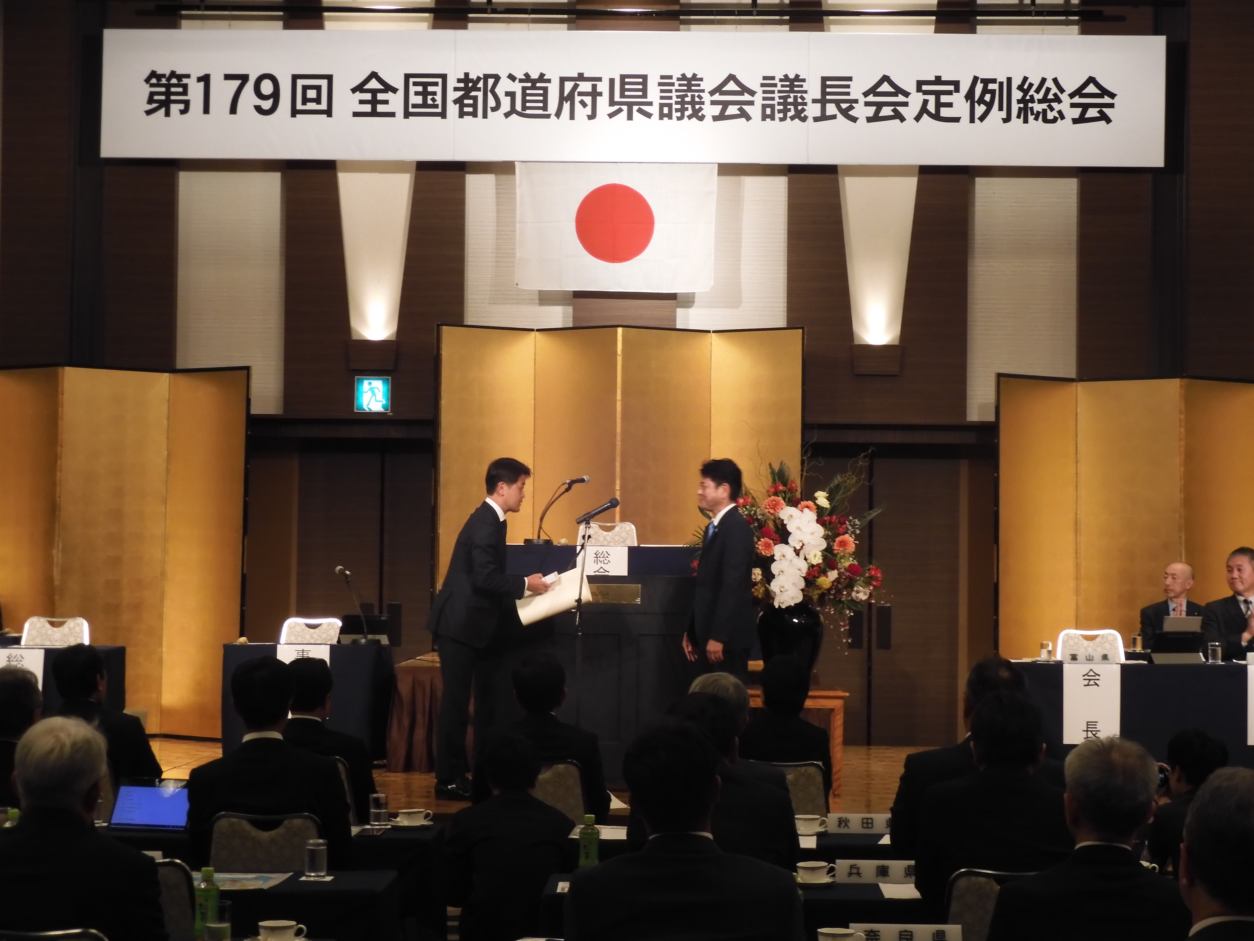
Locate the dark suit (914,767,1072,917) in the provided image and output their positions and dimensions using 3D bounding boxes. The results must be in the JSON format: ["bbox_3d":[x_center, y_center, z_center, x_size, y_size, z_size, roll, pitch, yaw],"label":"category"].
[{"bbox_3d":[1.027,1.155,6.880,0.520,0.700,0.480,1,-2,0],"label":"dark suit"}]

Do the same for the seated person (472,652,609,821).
[{"bbox_3d":[-0.347,1.348,10.050,0.500,1.280,0.800,1,-1,0],"label":"seated person"}]

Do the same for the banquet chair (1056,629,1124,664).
[{"bbox_3d":[2.573,1.290,13.830,0.440,0.860,0.550,1,-1,0],"label":"banquet chair"}]

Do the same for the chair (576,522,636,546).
[{"bbox_3d":[-0.114,0.725,14.900,0.450,0.860,0.550,1,-2,0],"label":"chair"}]

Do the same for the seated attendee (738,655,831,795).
[{"bbox_3d":[0.637,1.352,10.150,0.430,1.235,0.700,1,-2,0],"label":"seated attendee"}]

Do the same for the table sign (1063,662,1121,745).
[{"bbox_3d":[2.420,1.213,13.200,0.298,0.420,0.010,1,-1,0],"label":"table sign"}]

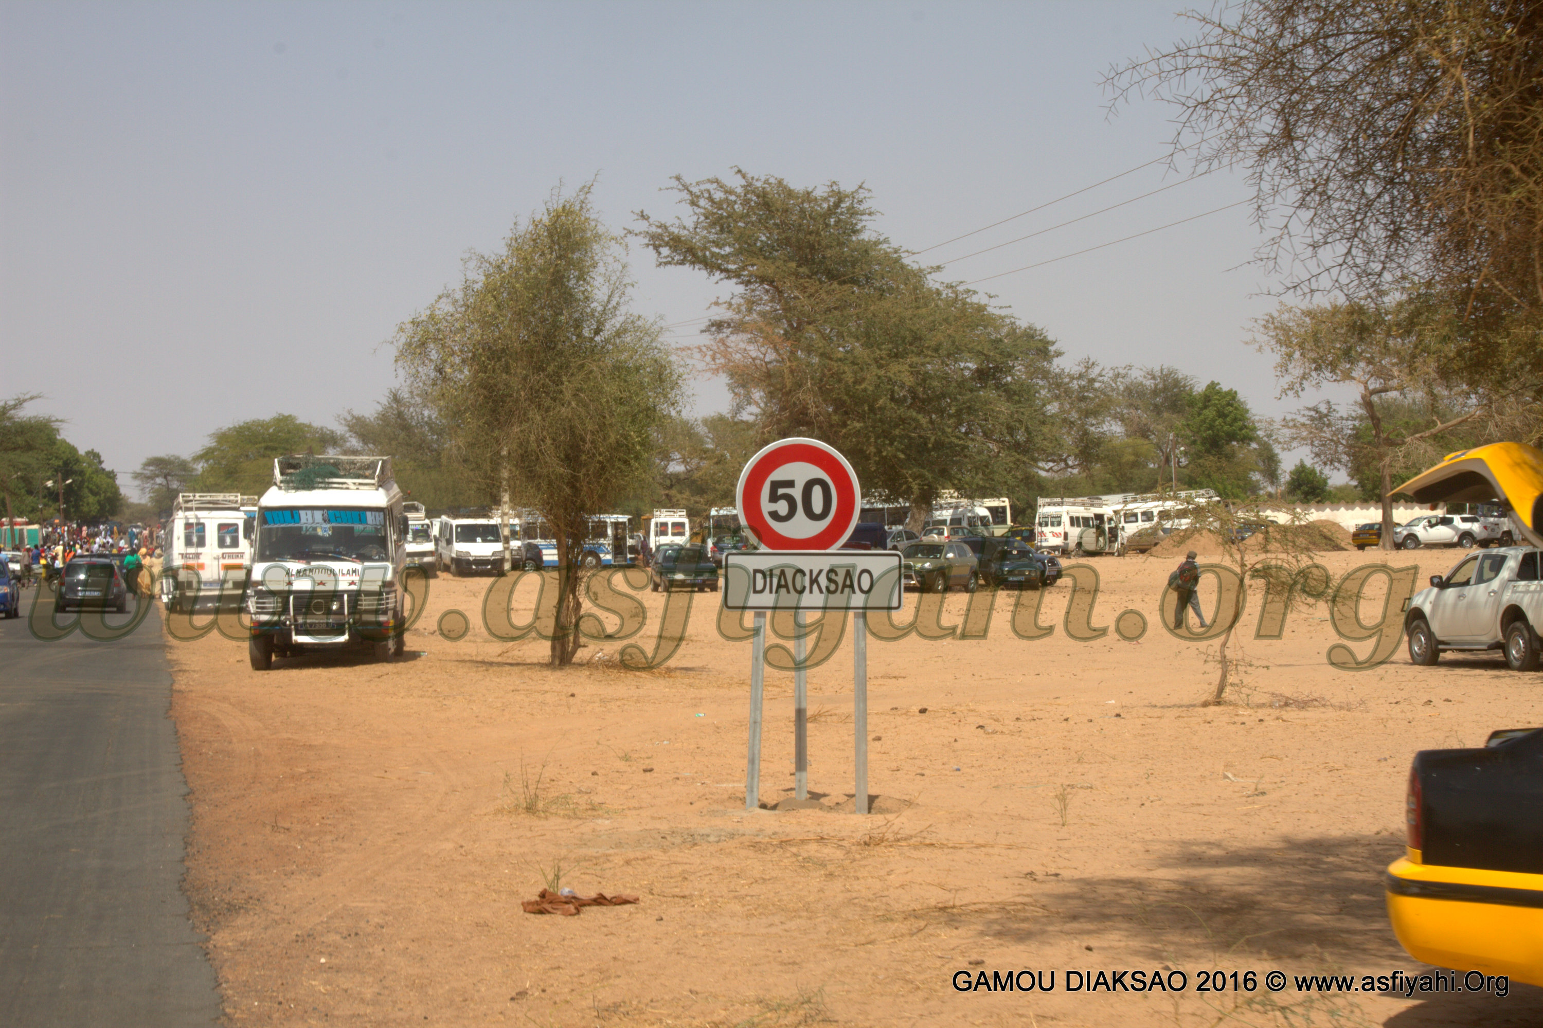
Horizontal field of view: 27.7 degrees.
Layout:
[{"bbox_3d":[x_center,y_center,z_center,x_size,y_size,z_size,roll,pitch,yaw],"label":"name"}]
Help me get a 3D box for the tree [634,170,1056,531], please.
[{"bbox_3d":[3.360,-6.780,143.000,19.350,17.970,17.500,0,0,0],"label":"tree"}]

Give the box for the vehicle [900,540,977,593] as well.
[{"bbox_3d":[5.130,1.741,102.000,1.820,1.700,4.330,0,0,27],"label":"vehicle"}]

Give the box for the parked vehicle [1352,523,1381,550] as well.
[{"bbox_3d":[32.500,1.200,165.000,1.720,1.420,4.400,0,0,41],"label":"parked vehicle"}]

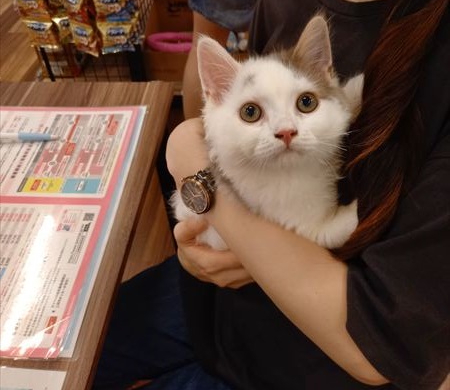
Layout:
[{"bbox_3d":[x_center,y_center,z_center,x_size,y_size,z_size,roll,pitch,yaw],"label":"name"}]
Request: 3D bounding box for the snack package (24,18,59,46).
[{"bbox_3d":[-0.633,-0.559,1.500,0.107,0.107,0.037,3,48,5],"label":"snack package"}]

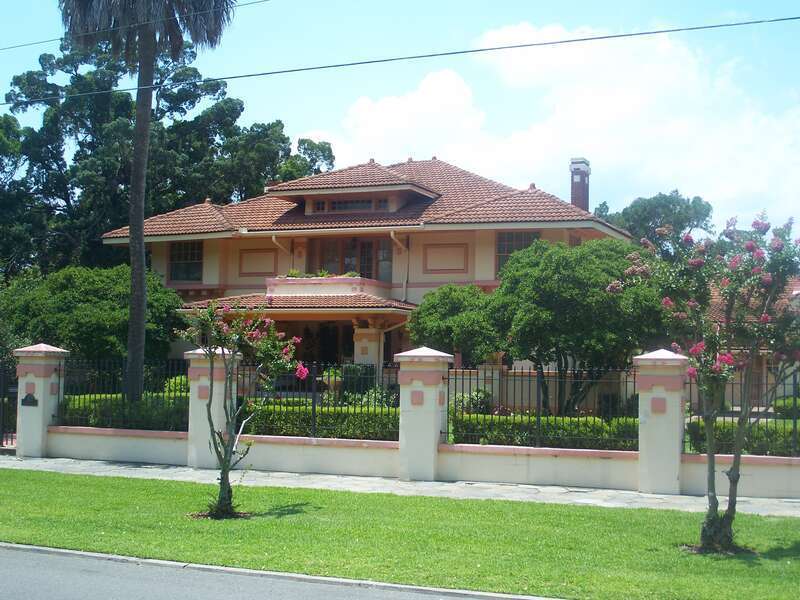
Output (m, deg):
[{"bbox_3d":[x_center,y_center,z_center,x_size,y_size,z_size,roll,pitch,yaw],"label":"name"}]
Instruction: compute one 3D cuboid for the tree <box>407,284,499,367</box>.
[{"bbox_3d":[1.682,1.575,36.930,2.900,4.132,2.800,1,-3,3],"label":"tree"}]

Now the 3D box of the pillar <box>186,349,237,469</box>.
[{"bbox_3d":[-2.804,1.598,17.738,0.625,1.830,0.625,0,-3,22],"label":"pillar"}]

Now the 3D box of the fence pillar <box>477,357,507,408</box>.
[{"bbox_3d":[3.117,2.917,39.289,0.740,1.650,0.740,0,-3,22],"label":"fence pillar"}]

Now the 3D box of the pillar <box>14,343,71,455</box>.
[{"bbox_3d":[-5.768,1.613,18.964,0.625,1.830,0.625,0,-3,22],"label":"pillar"}]

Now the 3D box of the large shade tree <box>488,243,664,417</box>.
[{"bbox_3d":[5.352,0.876,35.454,5.200,5.476,5.000,0,-3,9],"label":"large shade tree"}]

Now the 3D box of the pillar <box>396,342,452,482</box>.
[{"bbox_3d":[0.337,1.573,16.440,0.625,1.830,0.625,0,-3,22],"label":"pillar"}]

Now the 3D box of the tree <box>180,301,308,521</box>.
[{"bbox_3d":[-1.676,1.125,12.438,1.300,2.222,1.200,1,-3,-8],"label":"tree"}]

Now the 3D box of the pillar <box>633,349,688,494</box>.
[{"bbox_3d":[3.390,1.554,15.178,0.625,1.830,0.625,0,-3,22],"label":"pillar"}]

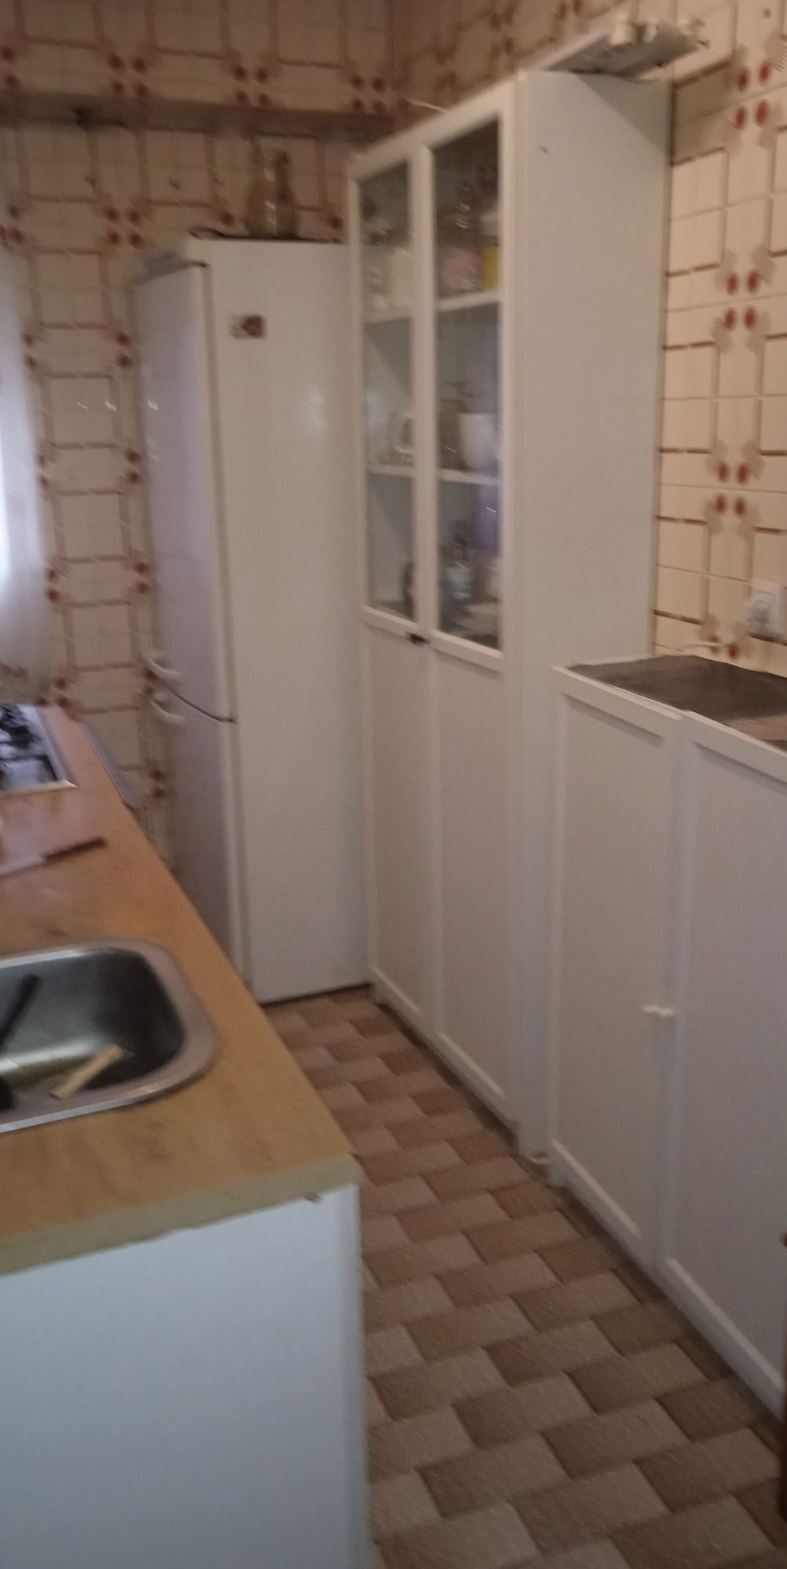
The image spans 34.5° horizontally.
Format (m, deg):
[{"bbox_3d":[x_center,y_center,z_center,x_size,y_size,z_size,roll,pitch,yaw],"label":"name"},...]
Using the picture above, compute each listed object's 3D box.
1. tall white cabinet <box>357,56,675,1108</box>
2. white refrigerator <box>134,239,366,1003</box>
[{"bbox_3d":[0.209,-0.310,2.739,0.300,2.020,0.770,-9,18,-22],"label":"tall white cabinet"},{"bbox_3d":[-0.271,-0.408,3.385,0.605,1.853,0.610,-9,18,-22],"label":"white refrigerator"}]

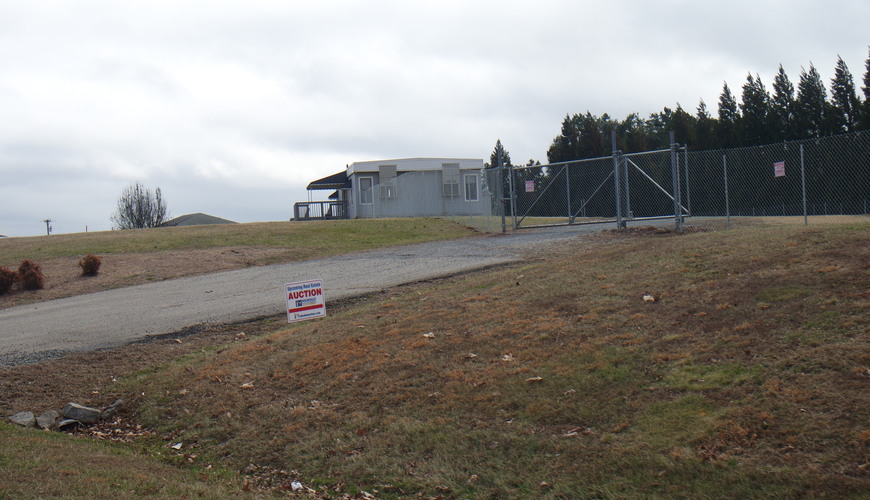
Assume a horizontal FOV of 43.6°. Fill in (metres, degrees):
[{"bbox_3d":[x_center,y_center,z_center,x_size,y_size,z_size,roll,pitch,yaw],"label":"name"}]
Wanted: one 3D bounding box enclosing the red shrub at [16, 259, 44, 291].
[{"bbox_3d":[-8.333,0.505,22.400,0.580,0.660,0.570,-3,1,0],"label":"red shrub"}]

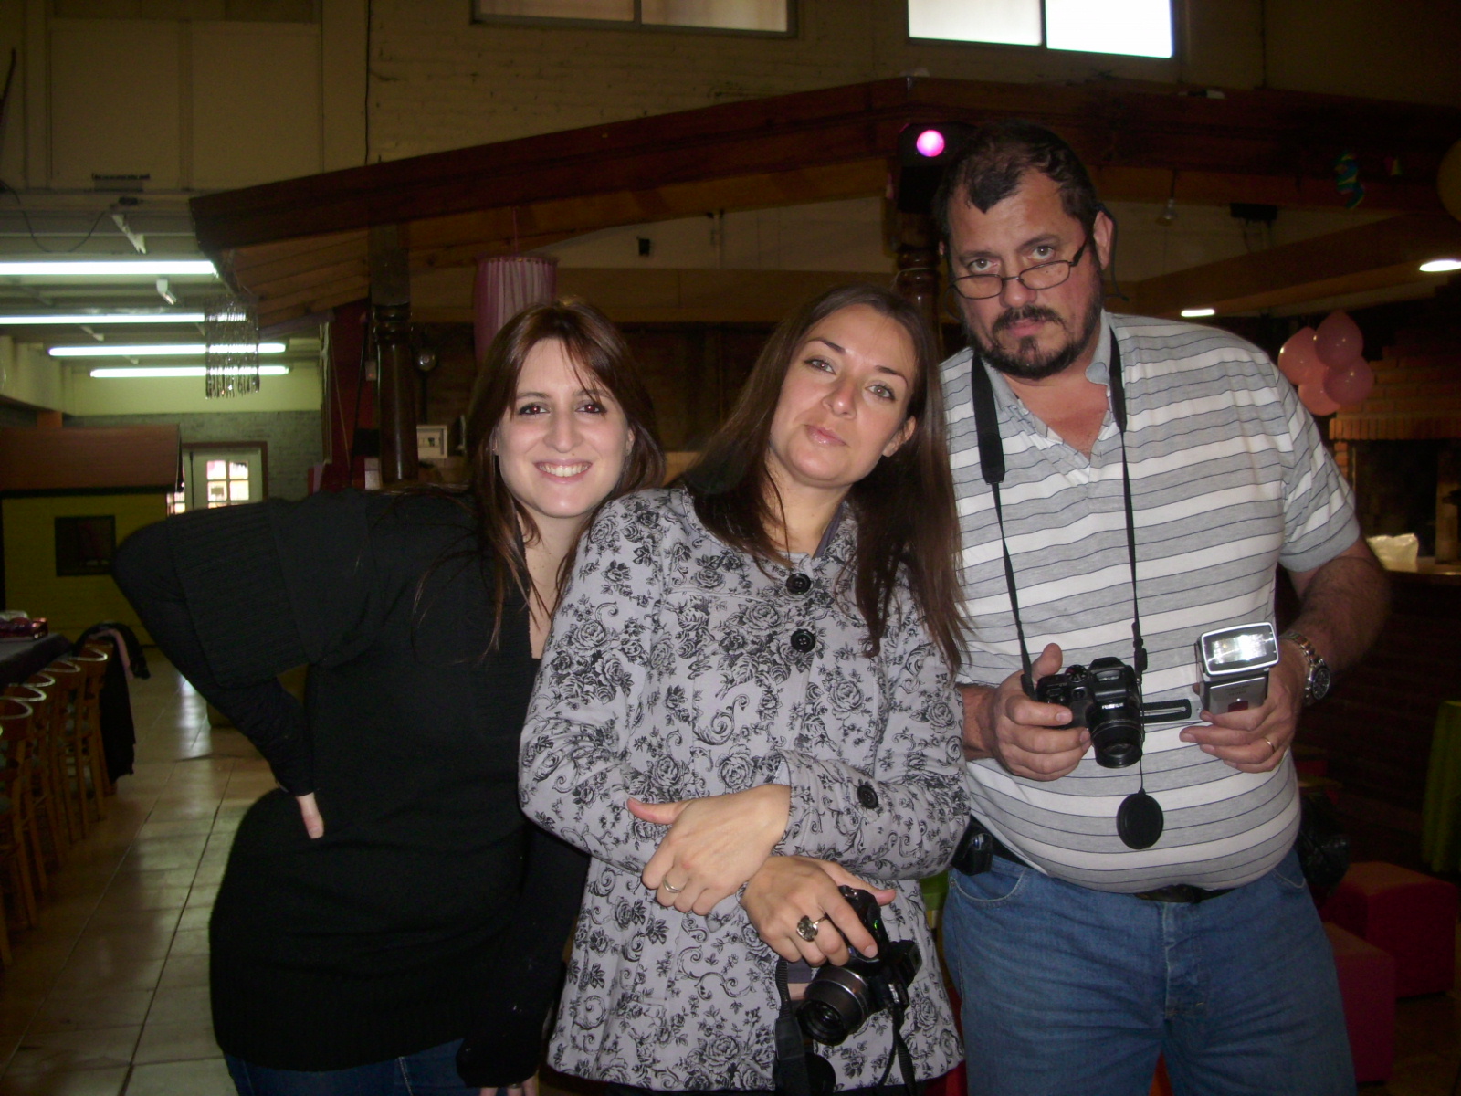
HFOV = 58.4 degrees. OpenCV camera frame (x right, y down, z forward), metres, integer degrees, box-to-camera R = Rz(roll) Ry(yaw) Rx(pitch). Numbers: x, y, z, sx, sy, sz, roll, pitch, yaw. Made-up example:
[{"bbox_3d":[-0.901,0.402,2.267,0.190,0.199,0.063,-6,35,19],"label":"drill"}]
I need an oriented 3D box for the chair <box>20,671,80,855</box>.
[{"bbox_3d":[-2.988,0.924,5.394,0.450,0.770,0.420,-1,3,-17],"label":"chair"}]

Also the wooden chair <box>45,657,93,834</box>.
[{"bbox_3d":[-3.090,0.906,5.790,0.450,0.770,0.420,-1,3,-17],"label":"wooden chair"}]

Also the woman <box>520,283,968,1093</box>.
[{"bbox_3d":[0.016,0.564,1.399,0.480,1.680,0.380,-1,3,-9],"label":"woman"}]

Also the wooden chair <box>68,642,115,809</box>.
[{"bbox_3d":[-3.175,0.886,6.224,0.450,0.770,0.420,-1,3,-17],"label":"wooden chair"}]

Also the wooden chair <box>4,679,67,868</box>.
[{"bbox_3d":[-2.851,0.940,5.032,0.450,0.770,0.420,-1,3,-17],"label":"wooden chair"}]

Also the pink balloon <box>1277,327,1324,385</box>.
[{"bbox_3d":[2.532,-0.853,5.800,0.210,0.250,0.210,-1,3,0],"label":"pink balloon"}]

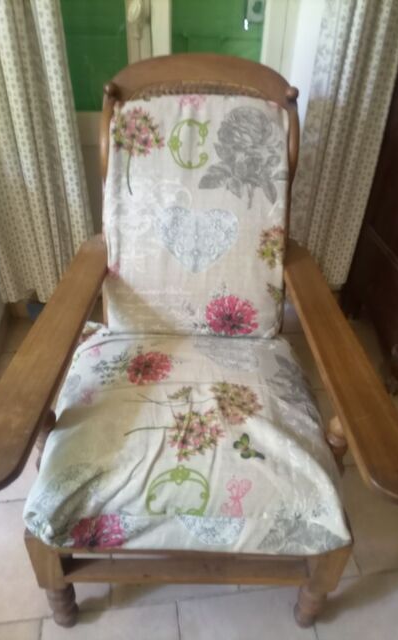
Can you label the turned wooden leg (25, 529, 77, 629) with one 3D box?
[{"bbox_3d":[-0.316,0.564,1.142,0.057,0.383,0.057,1,38,-1],"label":"turned wooden leg"}]

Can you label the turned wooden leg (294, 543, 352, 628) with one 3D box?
[{"bbox_3d":[0.264,0.575,1.151,0.057,0.383,0.057,1,38,-1],"label":"turned wooden leg"}]

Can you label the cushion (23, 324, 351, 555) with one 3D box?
[{"bbox_3d":[-0.018,0.233,1.206,0.605,0.142,0.587,1,34,-1],"label":"cushion"}]

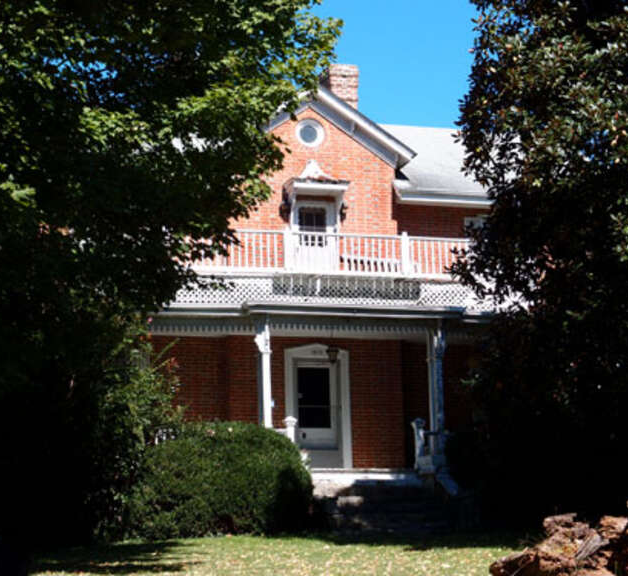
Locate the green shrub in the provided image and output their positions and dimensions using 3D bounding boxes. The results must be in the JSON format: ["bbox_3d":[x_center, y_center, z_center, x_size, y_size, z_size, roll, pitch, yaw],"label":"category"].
[{"bbox_3d":[-1.621,3.285,29.300,3.100,2.000,2.600,2,-13,-15],"label":"green shrub"}]

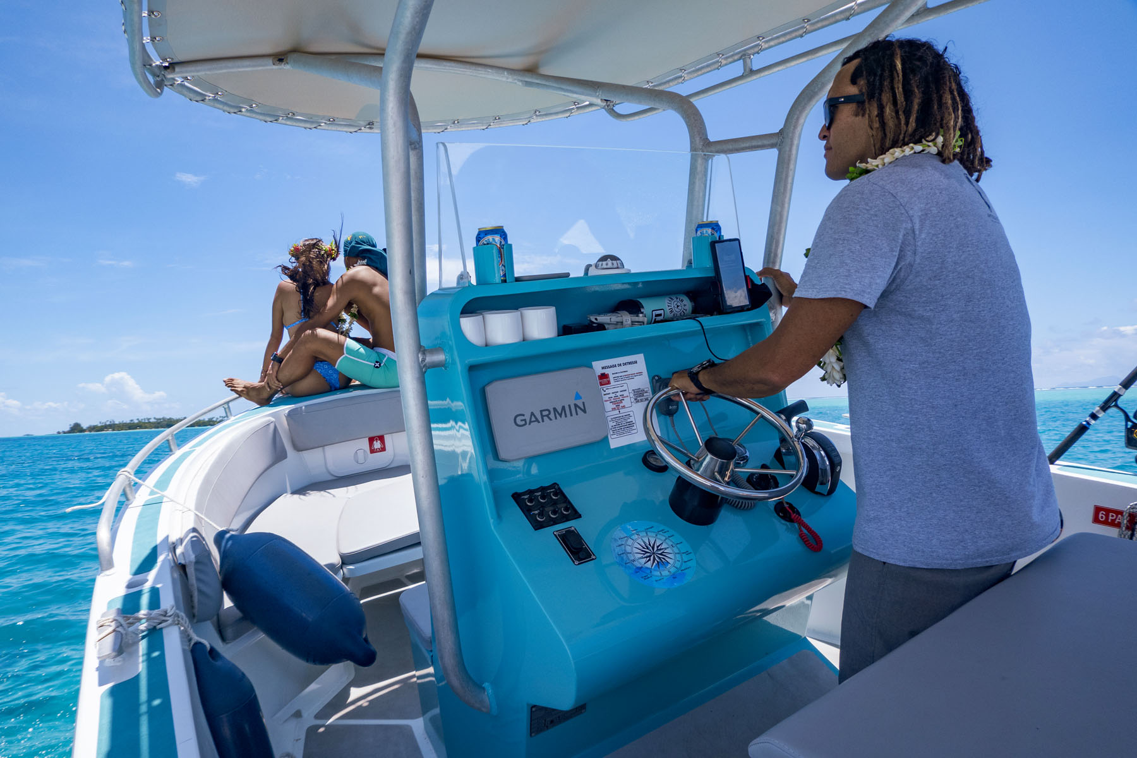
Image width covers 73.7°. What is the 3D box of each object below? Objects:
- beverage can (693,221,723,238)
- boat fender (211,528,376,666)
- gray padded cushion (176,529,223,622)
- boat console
[{"bbox_3d":[0.366,-0.352,1.975,0.066,0.115,0.066,-3,10,1],"label":"beverage can"},{"bbox_3d":[-0.724,0.569,1.989,0.580,0.212,0.212,32,-25,15],"label":"boat fender"},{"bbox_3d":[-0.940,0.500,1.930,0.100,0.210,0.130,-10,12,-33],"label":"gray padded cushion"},{"bbox_3d":[0.209,0.352,1.845,0.950,1.218,0.685,-10,12,-33],"label":"boat console"}]

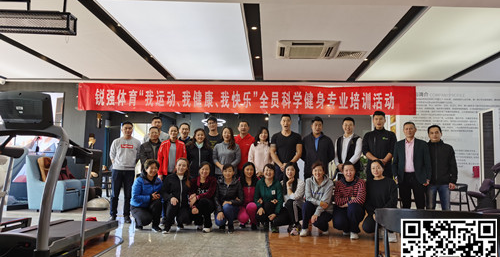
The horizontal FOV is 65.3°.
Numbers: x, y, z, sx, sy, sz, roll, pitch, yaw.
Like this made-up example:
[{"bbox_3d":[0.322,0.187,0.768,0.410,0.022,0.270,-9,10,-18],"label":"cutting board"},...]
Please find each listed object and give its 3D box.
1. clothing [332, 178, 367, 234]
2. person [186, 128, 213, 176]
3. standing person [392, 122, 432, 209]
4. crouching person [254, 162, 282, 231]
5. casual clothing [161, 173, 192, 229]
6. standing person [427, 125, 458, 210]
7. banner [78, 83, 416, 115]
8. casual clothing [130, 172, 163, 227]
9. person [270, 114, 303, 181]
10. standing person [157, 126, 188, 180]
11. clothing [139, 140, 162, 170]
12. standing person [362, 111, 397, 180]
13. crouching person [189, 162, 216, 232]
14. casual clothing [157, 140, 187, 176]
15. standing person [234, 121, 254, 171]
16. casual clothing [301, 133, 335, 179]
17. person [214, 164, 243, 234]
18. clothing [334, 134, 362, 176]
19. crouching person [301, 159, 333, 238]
[{"bbox_3d":[1.369,1.063,5.366,0.470,0.790,0.580,-2,-6,14],"label":"clothing"},{"bbox_3d":[-0.854,0.808,6.521,0.480,1.617,0.310,2,-6,-5],"label":"person"},{"bbox_3d":[2.486,0.758,5.969,0.580,1.728,0.320,1,-6,8],"label":"standing person"},{"bbox_3d":[0.279,1.057,5.983,0.480,1.020,0.650,1,-6,5],"label":"crouching person"},{"bbox_3d":[-1.137,1.102,5.950,0.490,0.870,0.600,1,-6,-4],"label":"casual clothing"},{"bbox_3d":[3.011,0.768,6.100,0.490,1.680,0.300,-1,-6,14],"label":"standing person"},{"bbox_3d":[-0.060,-0.720,9.433,8.050,0.655,0.040,0,-6,2],"label":"banner"},{"bbox_3d":[-1.625,1.081,6.074,0.500,0.787,0.650,4,-6,-20],"label":"casual clothing"},{"bbox_3d":[0.594,0.668,6.265,0.520,1.830,0.320,-1,-6,6],"label":"person"},{"bbox_3d":[-1.292,0.758,6.500,0.490,1.660,0.300,1,-6,-5],"label":"standing person"},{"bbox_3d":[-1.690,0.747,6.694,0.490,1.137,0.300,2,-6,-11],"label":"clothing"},{"bbox_3d":[2.033,0.674,6.125,0.560,1.901,0.330,1,-6,8],"label":"standing person"},{"bbox_3d":[-0.743,1.032,6.032,0.480,1.024,0.650,0,-6,12],"label":"crouching person"},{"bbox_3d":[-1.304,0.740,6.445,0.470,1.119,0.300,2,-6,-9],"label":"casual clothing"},{"bbox_3d":[-0.087,0.767,6.807,0.500,1.750,0.300,0,-6,1],"label":"standing person"},{"bbox_3d":[1.090,0.449,6.300,0.540,0.740,0.320,0,-6,6],"label":"casual clothing"},{"bbox_3d":[-0.337,1.048,5.982,0.460,1.003,0.650,2,-6,-5],"label":"person"},{"bbox_3d":[1.591,0.436,6.300,0.480,0.700,0.300,0,-6,8],"label":"clothing"},{"bbox_3d":[0.980,1.016,5.750,0.520,1.060,0.700,0,-6,11],"label":"crouching person"}]

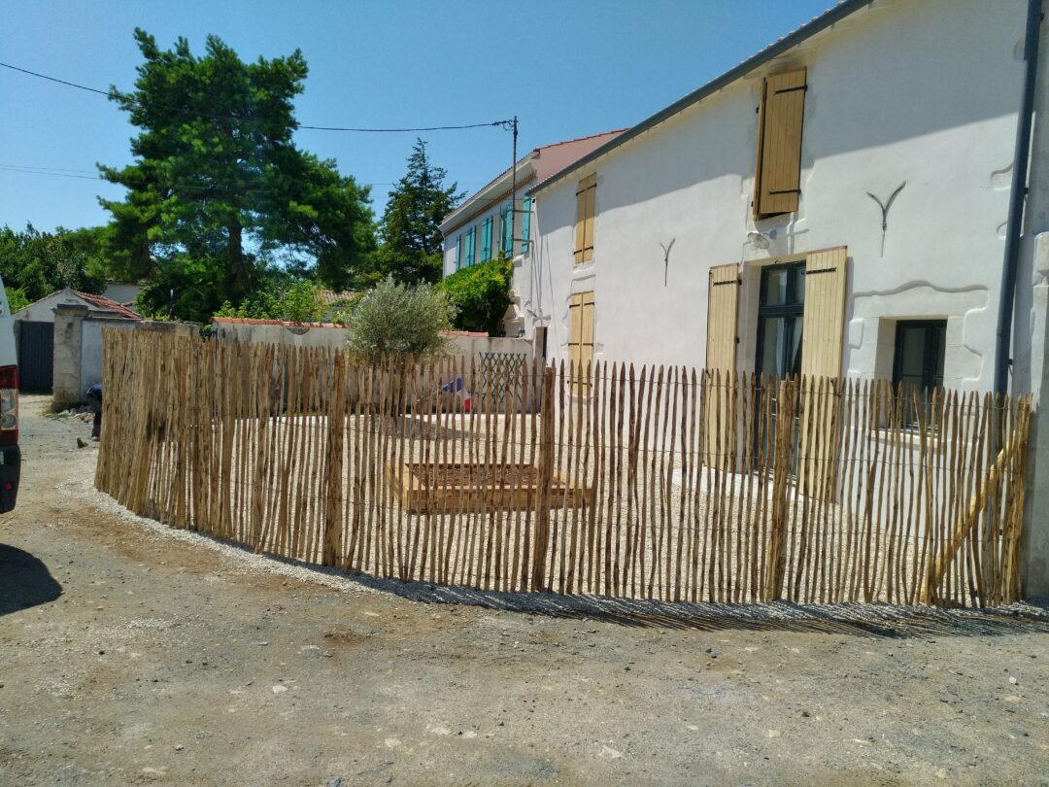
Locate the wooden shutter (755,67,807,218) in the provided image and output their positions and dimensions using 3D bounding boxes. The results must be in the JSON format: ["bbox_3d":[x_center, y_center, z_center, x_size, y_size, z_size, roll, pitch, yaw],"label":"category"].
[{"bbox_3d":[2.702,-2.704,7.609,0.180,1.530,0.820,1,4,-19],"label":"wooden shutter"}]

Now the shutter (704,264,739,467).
[{"bbox_3d":[2.295,-0.311,8.110,0.060,2.331,0.602,0,5,-18],"label":"shutter"}]

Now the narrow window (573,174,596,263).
[{"bbox_3d":[1.041,-2.960,11.930,0.100,1.401,0.823,0,5,-18],"label":"narrow window"}]

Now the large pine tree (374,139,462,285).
[{"bbox_3d":[-4.756,-6.249,31.717,3.835,10.472,3.835,1,5,-9],"label":"large pine tree"}]

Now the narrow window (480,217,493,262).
[{"bbox_3d":[-0.974,-3.962,18.093,0.100,1.184,0.987,0,5,-18],"label":"narrow window"}]

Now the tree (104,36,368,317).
[{"bbox_3d":[-10.594,-7.039,25.616,10.145,12.734,9.435,-1,5,-22],"label":"tree"}]

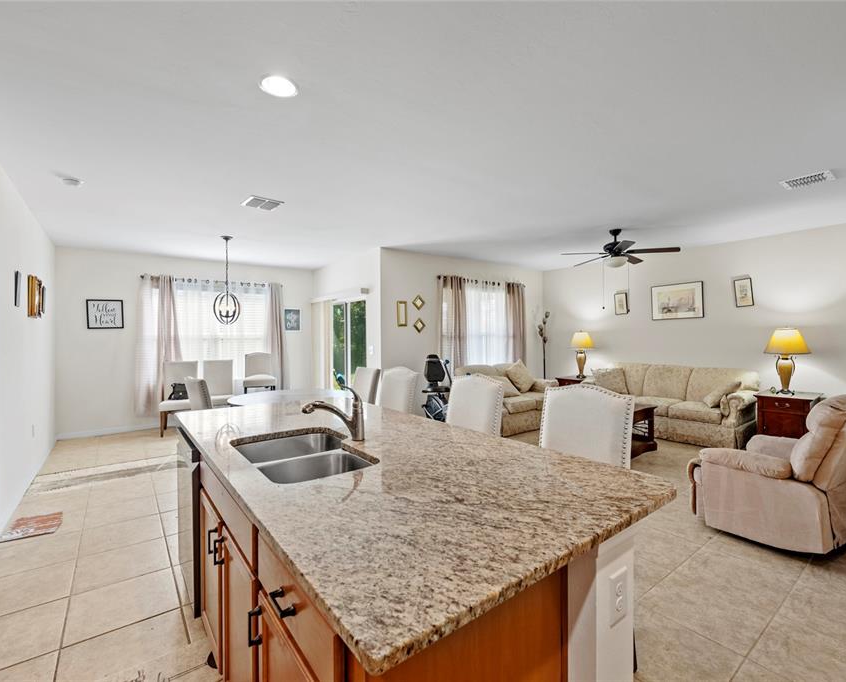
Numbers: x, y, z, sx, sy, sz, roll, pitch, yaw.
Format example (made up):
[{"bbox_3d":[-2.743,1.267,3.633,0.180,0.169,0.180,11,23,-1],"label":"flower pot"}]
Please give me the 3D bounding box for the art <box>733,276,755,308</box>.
[{"bbox_3d":[4.173,-0.625,5.177,0.030,0.355,0.182,0,-3,-37],"label":"art"}]

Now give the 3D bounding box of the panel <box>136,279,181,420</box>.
[{"bbox_3d":[-3.966,0.077,5.993,0.600,2.090,0.120,-1,1,-37],"label":"panel"}]

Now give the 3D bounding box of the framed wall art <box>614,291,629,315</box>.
[{"bbox_3d":[3.158,-0.587,6.339,0.025,0.345,0.190,-1,1,-37],"label":"framed wall art"}]

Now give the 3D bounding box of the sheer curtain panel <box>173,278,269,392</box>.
[{"bbox_3d":[-3.373,0.084,6.779,1.500,2.200,0.100,0,0,-38],"label":"sheer curtain panel"}]

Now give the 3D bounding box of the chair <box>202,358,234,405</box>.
[{"bbox_3d":[-3.254,0.849,6.351,0.460,1.030,0.620,0,0,-32],"label":"chair"}]

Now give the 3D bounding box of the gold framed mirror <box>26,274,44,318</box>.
[{"bbox_3d":[-3.897,-0.430,4.007,0.035,0.410,0.500,0,0,-37],"label":"gold framed mirror"}]

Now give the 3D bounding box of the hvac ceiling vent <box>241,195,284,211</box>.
[{"bbox_3d":[-1.512,-1.279,3.751,0.300,0.025,0.320,0,0,-37],"label":"hvac ceiling vent"}]

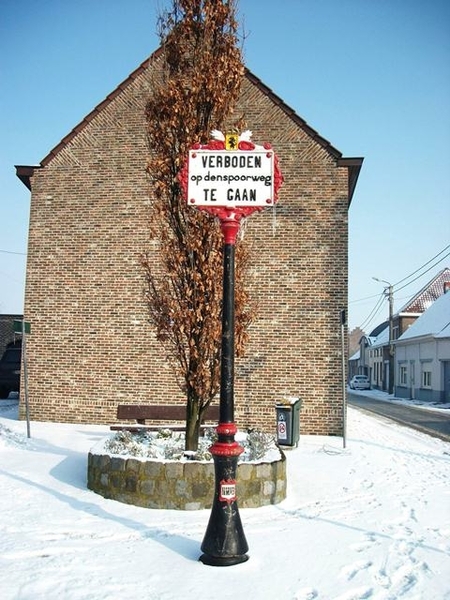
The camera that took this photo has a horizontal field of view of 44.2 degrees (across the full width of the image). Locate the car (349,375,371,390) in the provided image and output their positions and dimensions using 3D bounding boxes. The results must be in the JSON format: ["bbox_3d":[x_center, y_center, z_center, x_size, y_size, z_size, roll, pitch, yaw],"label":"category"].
[{"bbox_3d":[12.366,7.585,51.000,1.760,1.450,4.250,1,-6,6],"label":"car"}]

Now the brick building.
[{"bbox_3d":[-0.381,-1.256,16.274,7.600,8.750,9.000,1,-6,7],"label":"brick building"}]

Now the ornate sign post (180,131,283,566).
[{"bbox_3d":[0.025,0.282,4.237,0.800,3.270,0.370,1,-6,3],"label":"ornate sign post"}]

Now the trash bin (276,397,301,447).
[{"bbox_3d":[1.052,2.021,9.150,0.340,0.870,0.360,-2,-7,29],"label":"trash bin"}]

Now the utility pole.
[{"bbox_3d":[10.306,2.304,36.000,1.350,7.600,0.350,1,-6,6],"label":"utility pole"}]

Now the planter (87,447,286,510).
[{"bbox_3d":[-0.393,1.896,6.260,2.200,0.460,1.850,1,-6,3],"label":"planter"}]

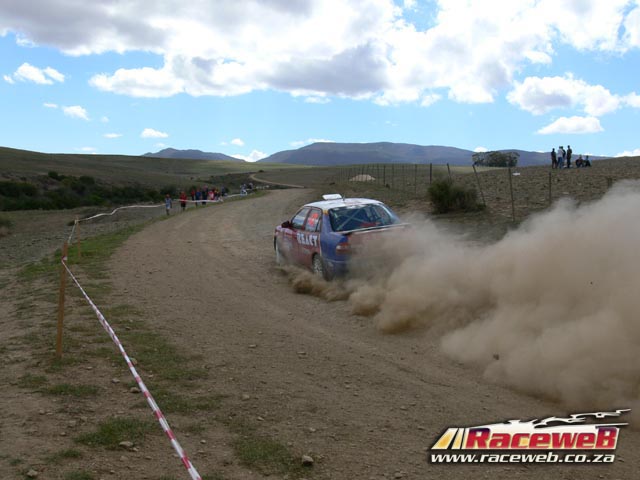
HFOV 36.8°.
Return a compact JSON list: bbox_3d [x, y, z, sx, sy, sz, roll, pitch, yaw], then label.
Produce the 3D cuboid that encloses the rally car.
[{"bbox_3d":[0.350,-0.120,19.900,1.720,1.450,4.300,-6,7,-19],"label":"rally car"}]

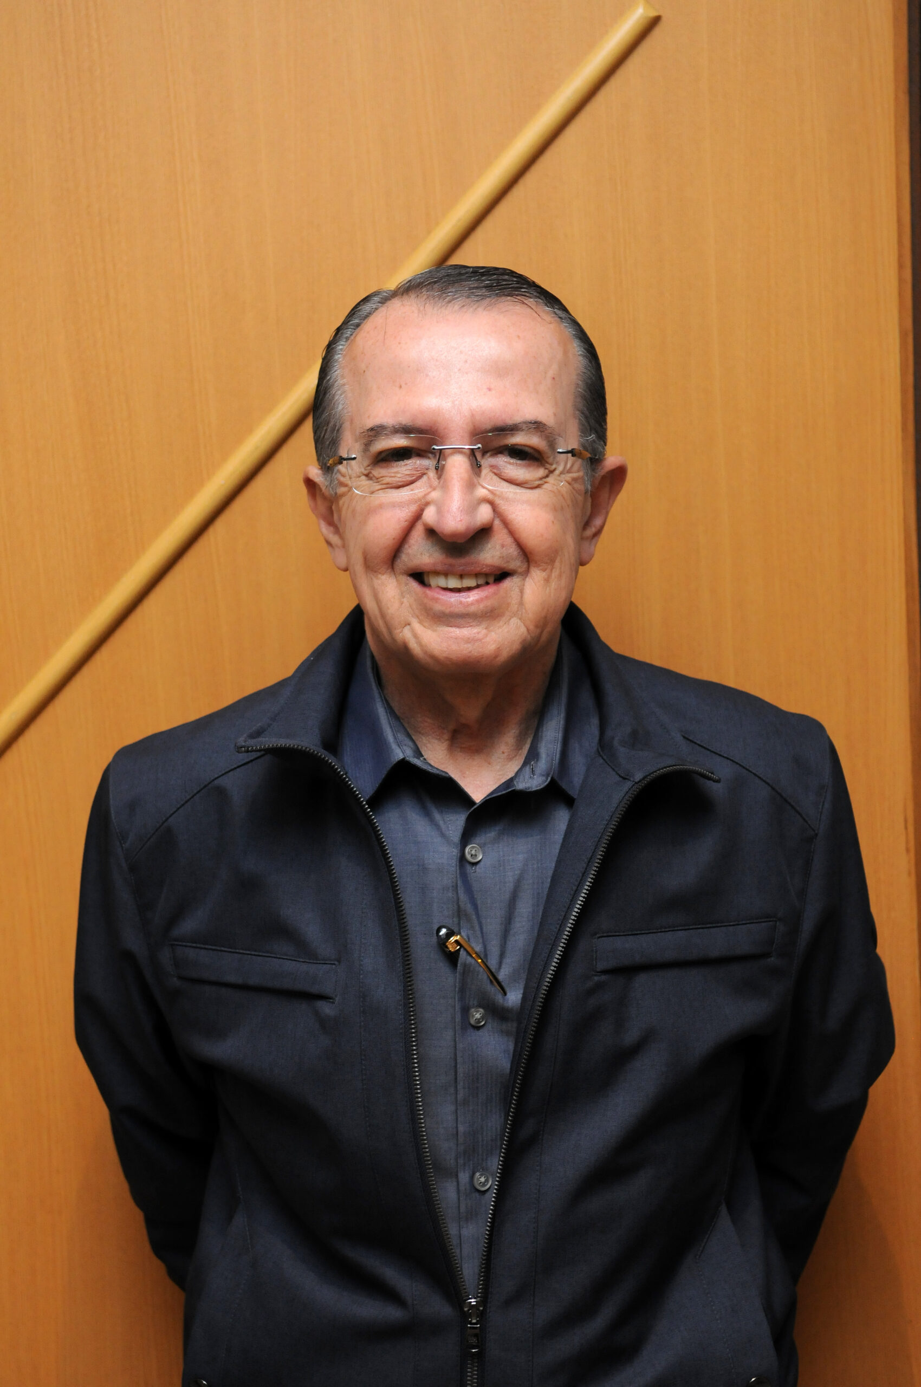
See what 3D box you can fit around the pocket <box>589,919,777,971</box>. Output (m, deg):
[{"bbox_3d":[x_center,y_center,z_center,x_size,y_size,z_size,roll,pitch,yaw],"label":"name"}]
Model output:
[{"bbox_3d":[0.132,0.149,1.490,0.114,0.024,0.014,-3,7,-17],"label":"pocket"}]

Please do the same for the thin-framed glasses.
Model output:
[{"bbox_3d":[0.003,-0.132,1.473,0.150,0.043,0.138,-2,3,2],"label":"thin-framed glasses"}]

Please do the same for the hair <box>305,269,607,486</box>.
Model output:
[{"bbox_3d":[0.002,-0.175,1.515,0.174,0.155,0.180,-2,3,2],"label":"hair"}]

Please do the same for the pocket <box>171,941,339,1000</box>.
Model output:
[{"bbox_3d":[-0.120,0.163,1.490,0.110,0.025,0.014,5,10,24],"label":"pocket"}]

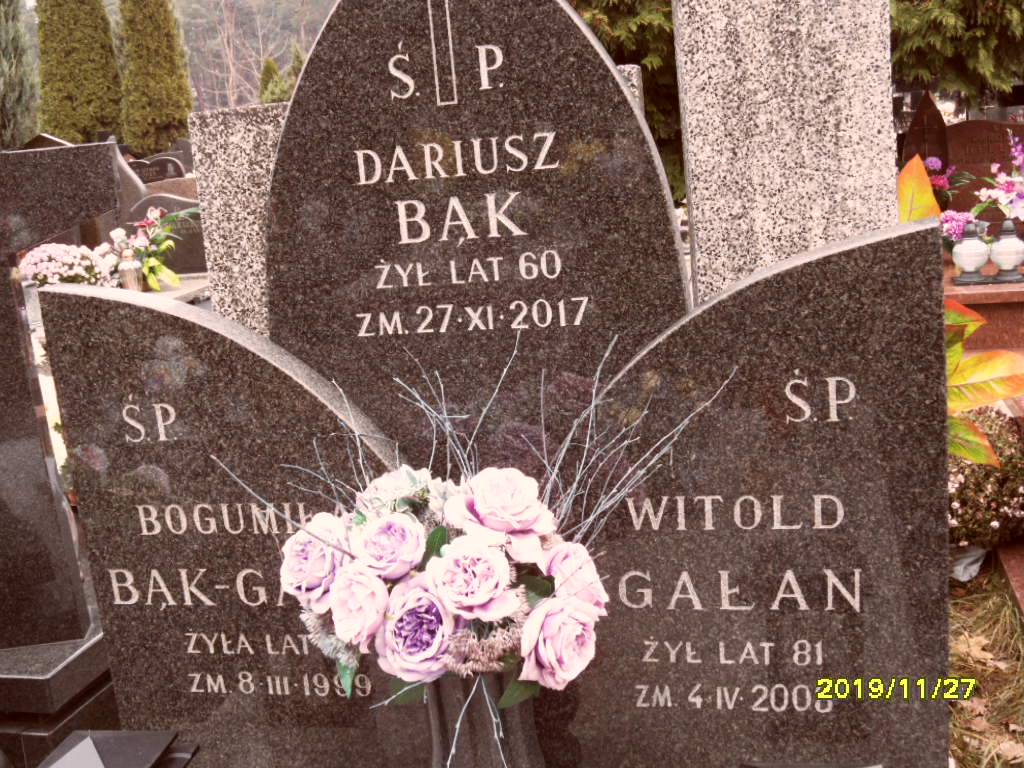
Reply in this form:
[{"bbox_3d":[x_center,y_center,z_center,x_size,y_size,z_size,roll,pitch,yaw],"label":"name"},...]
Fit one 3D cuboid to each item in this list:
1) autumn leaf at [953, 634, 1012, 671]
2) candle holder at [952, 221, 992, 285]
[{"bbox_3d":[1.193,0.681,3.000,0.140,0.040,0.110,0,12,22],"label":"autumn leaf"},{"bbox_3d":[1.849,-0.528,4.750,0.150,0.250,0.150,-3,12,11],"label":"candle holder"}]

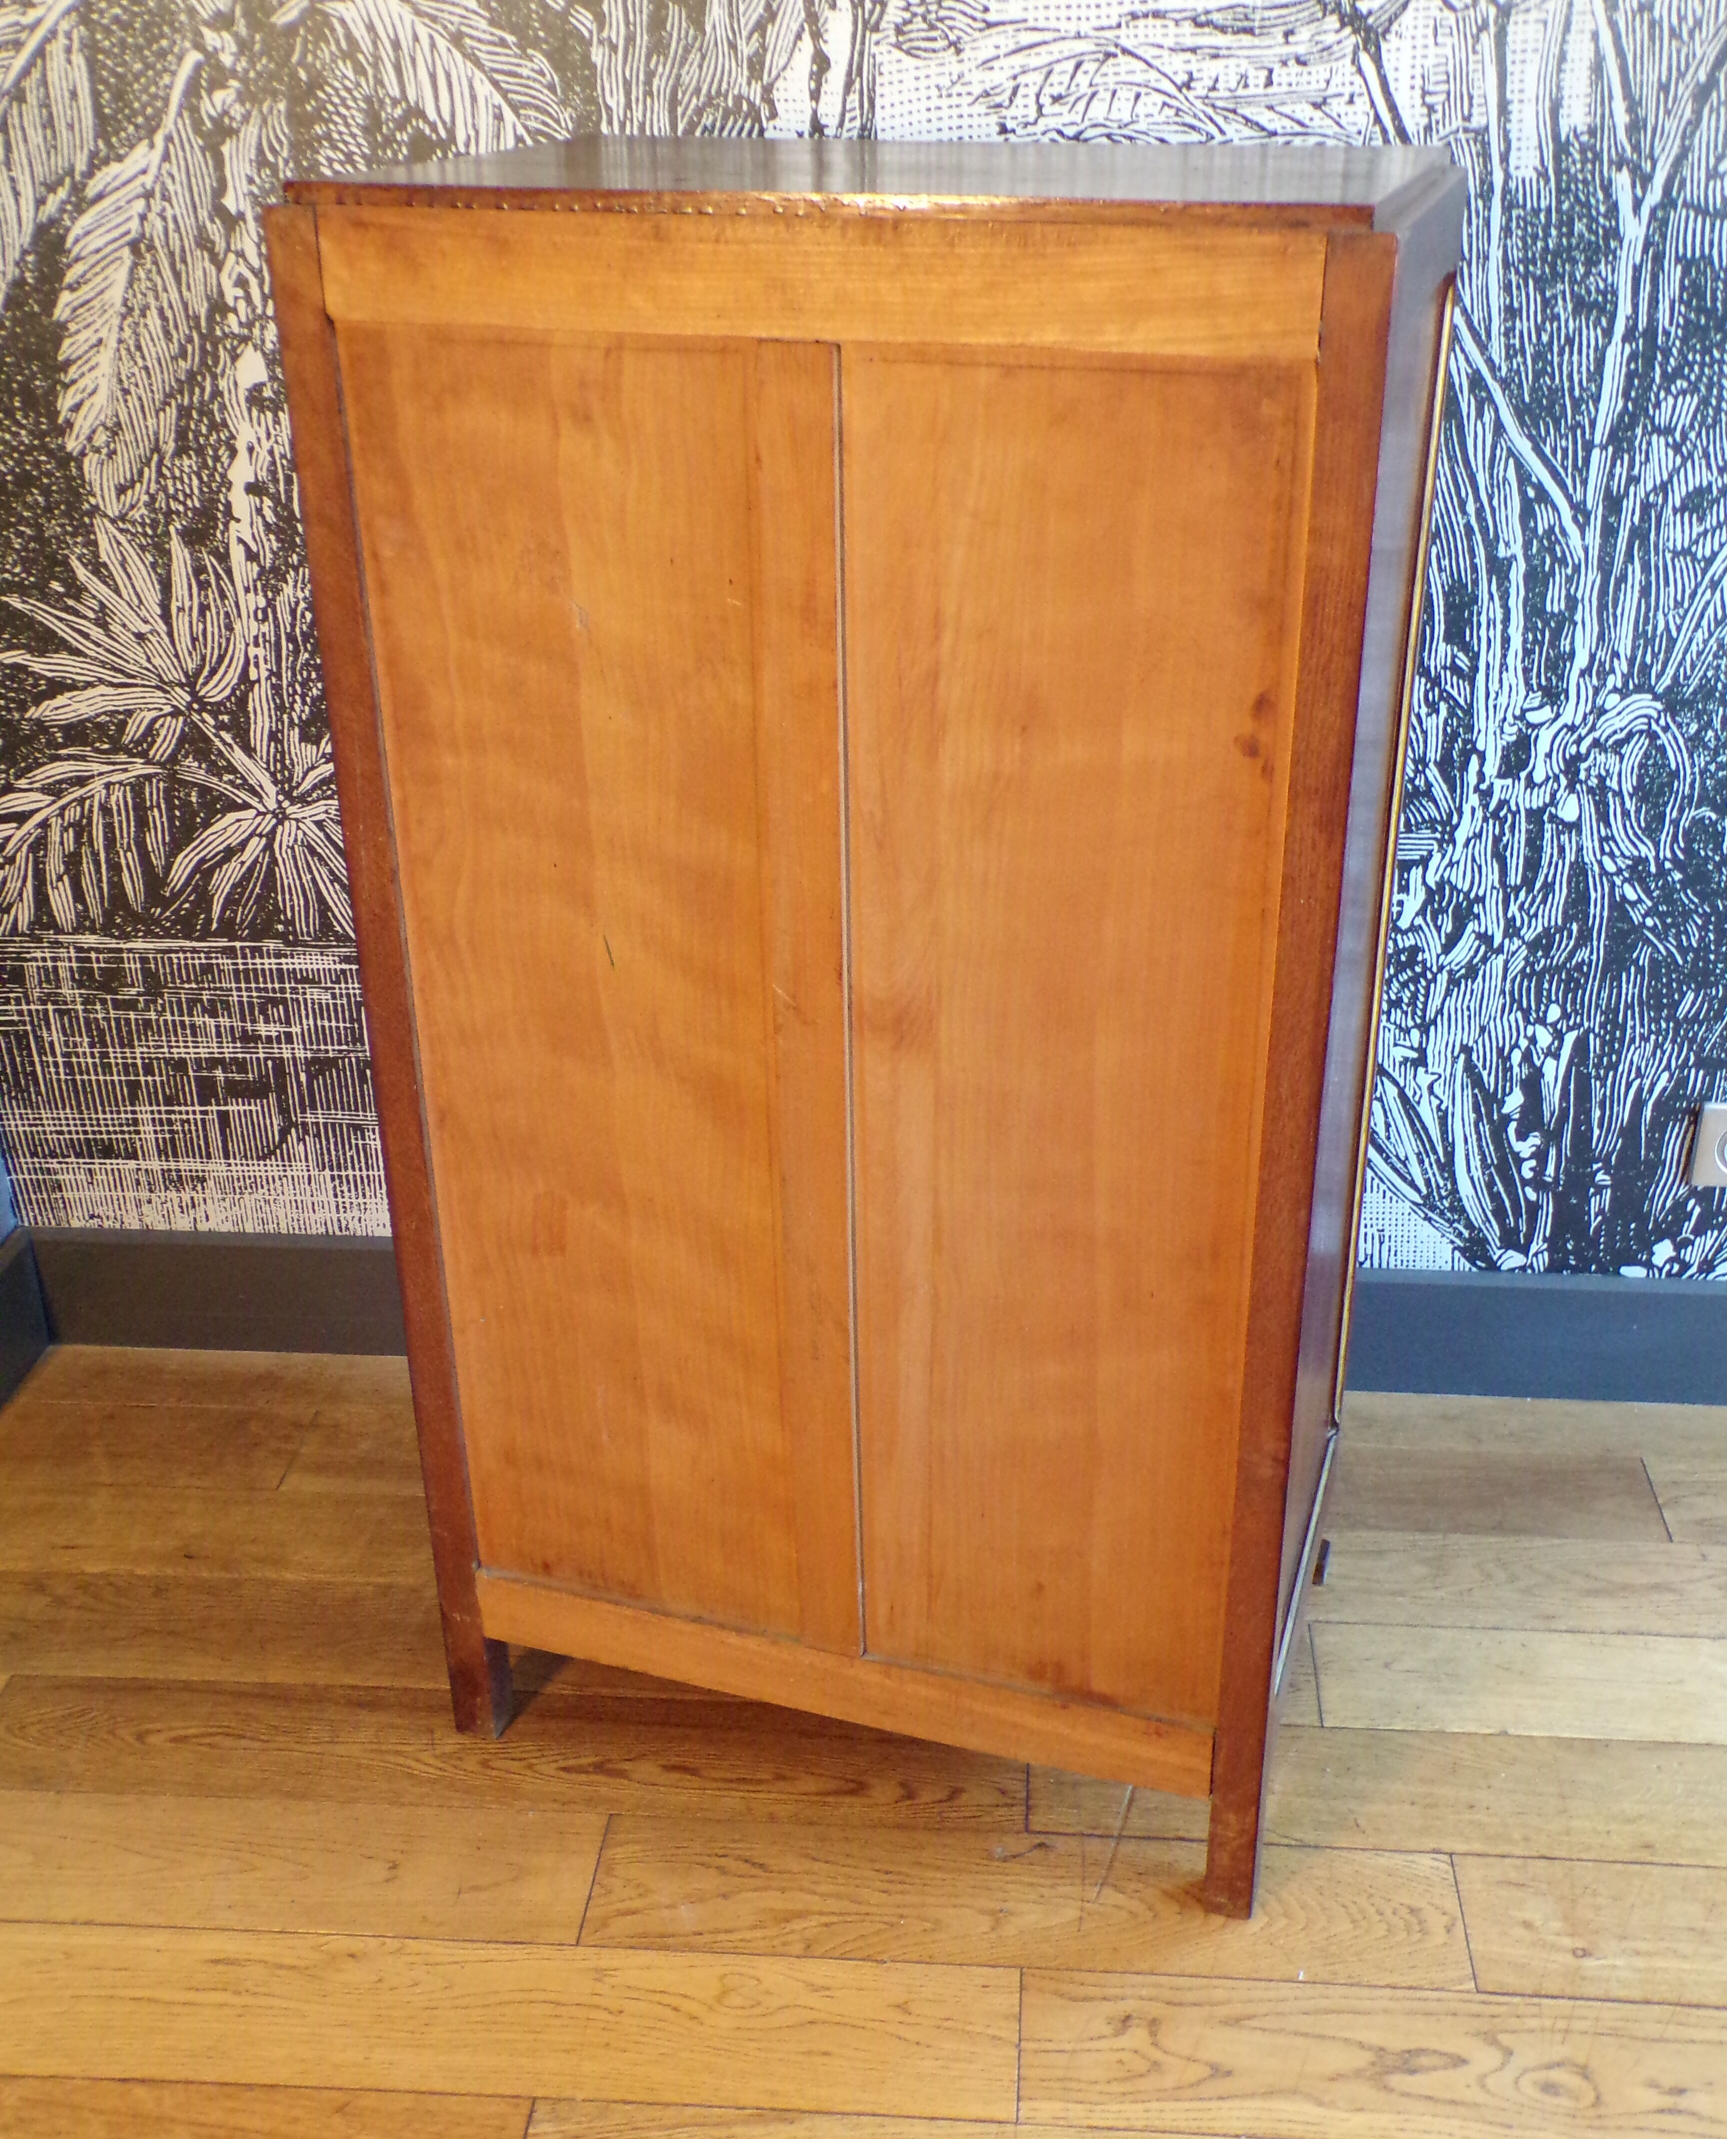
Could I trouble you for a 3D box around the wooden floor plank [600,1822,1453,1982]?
[{"bbox_3d":[0.114,0.599,1.520,0.615,0.018,0.121,1,26,4],"label":"wooden floor plank"}]

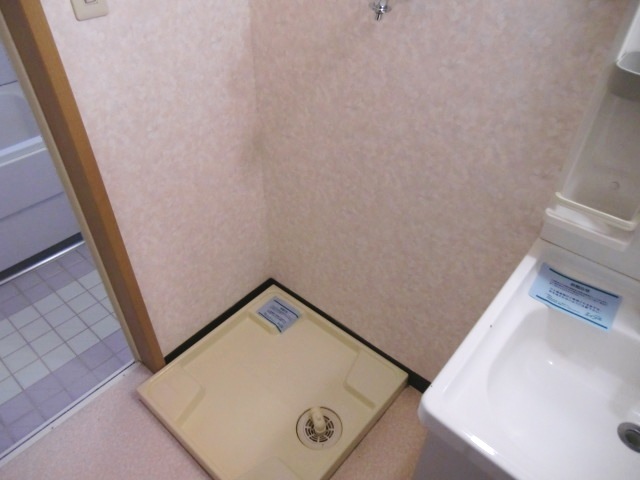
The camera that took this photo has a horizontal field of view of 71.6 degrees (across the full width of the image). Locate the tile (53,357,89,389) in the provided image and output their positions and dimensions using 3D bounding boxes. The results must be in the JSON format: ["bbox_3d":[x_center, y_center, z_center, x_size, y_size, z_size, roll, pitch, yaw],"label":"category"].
[{"bbox_3d":[-0.940,0.503,1.681,0.098,0.010,0.098,30,48,29],"label":"tile"}]

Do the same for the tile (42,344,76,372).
[{"bbox_3d":[-0.989,0.449,1.685,0.094,0.010,0.092,29,47,30],"label":"tile"}]

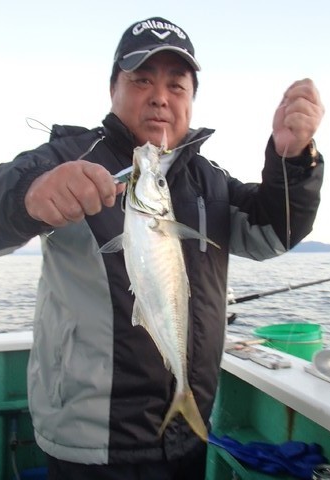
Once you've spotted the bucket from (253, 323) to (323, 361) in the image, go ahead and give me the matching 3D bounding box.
[{"bbox_3d":[0.526,0.514,1.645,0.295,0.260,0.295,-1,-2,0],"label":"bucket"}]

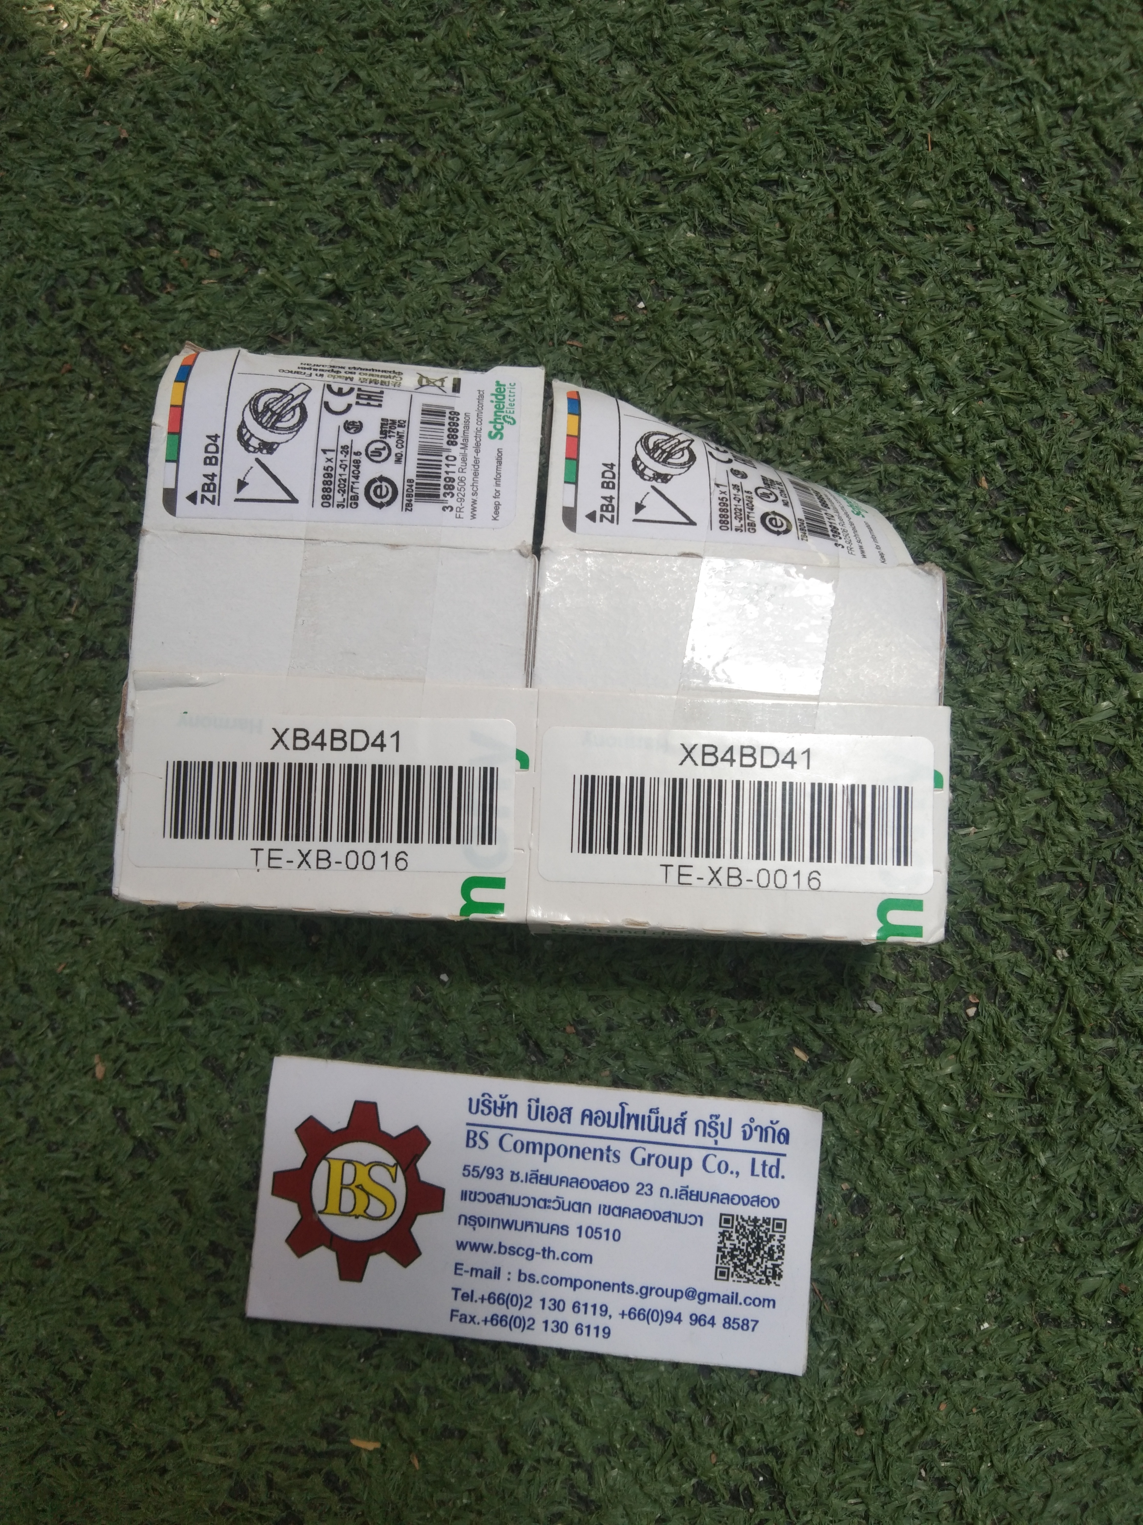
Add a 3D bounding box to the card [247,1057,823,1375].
[{"bbox_3d":[-0.006,0.073,0.214,0.090,0.001,0.042,5,85,3],"label":"card"}]

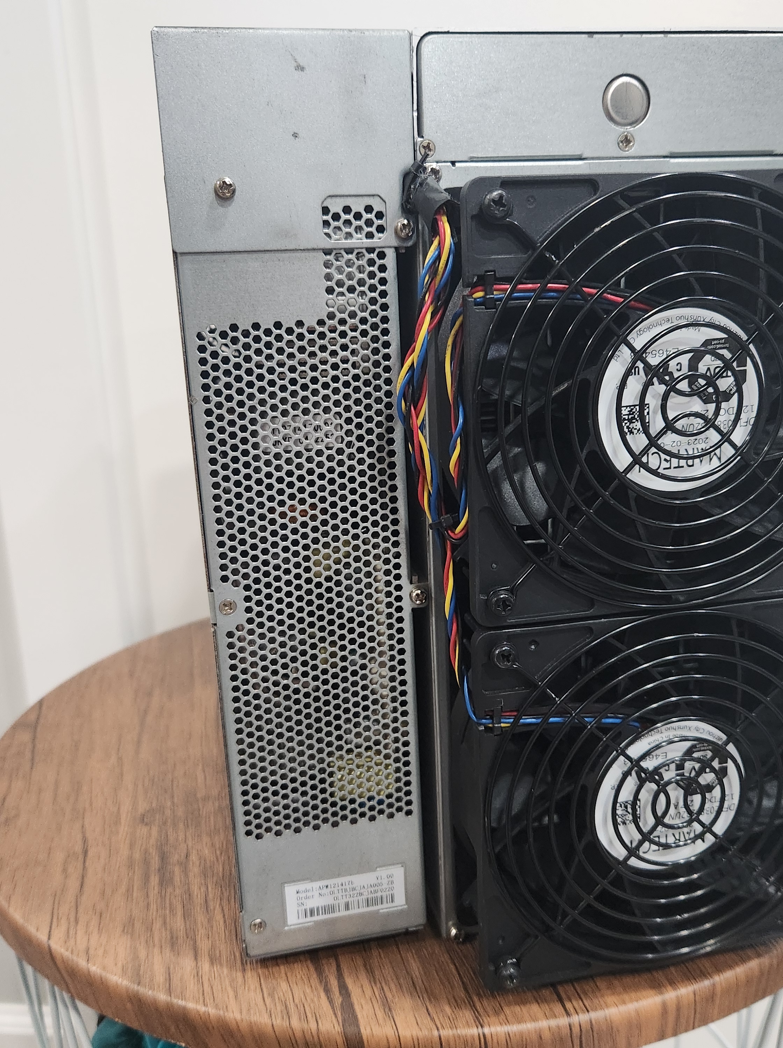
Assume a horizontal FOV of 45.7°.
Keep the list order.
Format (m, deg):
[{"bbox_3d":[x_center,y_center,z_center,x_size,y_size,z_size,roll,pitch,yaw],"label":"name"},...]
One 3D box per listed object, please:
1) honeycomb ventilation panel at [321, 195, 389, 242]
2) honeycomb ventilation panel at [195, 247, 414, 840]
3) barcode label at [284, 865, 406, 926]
[{"bbox_3d":[-0.010,-0.088,0.268,0.019,0.013,0.002,-5,15,-10],"label":"honeycomb ventilation panel"},{"bbox_3d":[-0.025,0.012,0.289,0.059,0.186,0.002,-5,15,-10],"label":"honeycomb ventilation panel"},{"bbox_3d":[-0.016,0.128,0.320,0.041,0.016,0.001,-5,15,-10],"label":"barcode label"}]

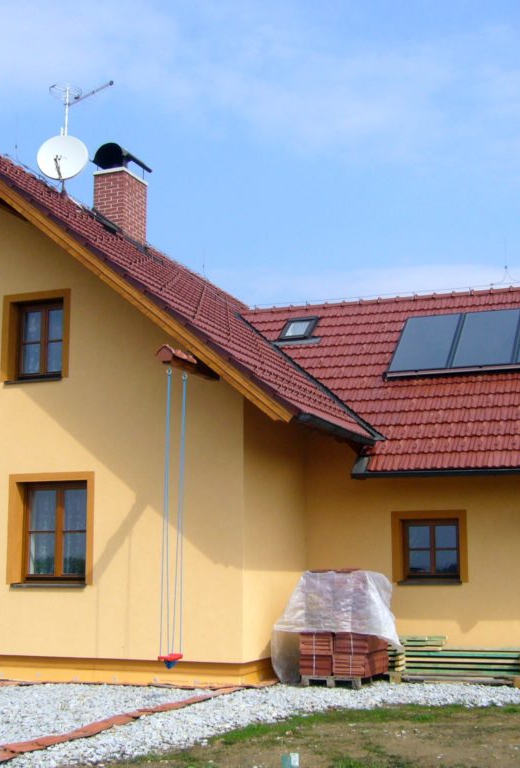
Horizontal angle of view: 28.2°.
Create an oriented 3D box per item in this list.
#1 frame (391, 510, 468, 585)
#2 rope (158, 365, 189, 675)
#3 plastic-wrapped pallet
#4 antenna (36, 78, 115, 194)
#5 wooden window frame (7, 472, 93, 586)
[{"bbox_3d":[2.490,2.386,15.129,1.109,1.038,0.202,-4,-10,21],"label":"frame"},{"bbox_3d":[-1.028,1.546,12.327,0.151,3.568,0.444,-4,-10,21],"label":"rope"},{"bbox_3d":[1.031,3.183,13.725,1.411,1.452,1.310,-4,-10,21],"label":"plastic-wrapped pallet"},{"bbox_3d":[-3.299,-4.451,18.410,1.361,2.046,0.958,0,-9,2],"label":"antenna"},{"bbox_3d":[-2.900,2.044,14.524,1.401,1.547,0.212,-4,-10,21],"label":"wooden window frame"}]

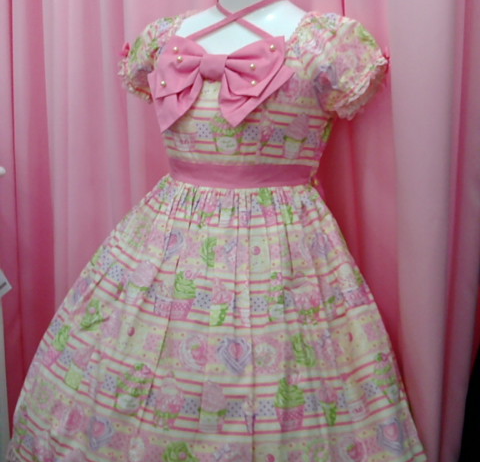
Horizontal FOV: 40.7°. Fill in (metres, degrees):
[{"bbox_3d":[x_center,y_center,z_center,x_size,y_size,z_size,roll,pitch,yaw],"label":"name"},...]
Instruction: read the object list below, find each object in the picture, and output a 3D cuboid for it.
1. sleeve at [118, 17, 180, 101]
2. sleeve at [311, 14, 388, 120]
[{"bbox_3d":[-0.167,-0.341,1.295,0.130,0.168,0.145,7,10,27],"label":"sleeve"},{"bbox_3d":[0.189,-0.283,1.115,0.130,0.168,0.145,7,10,27],"label":"sleeve"}]

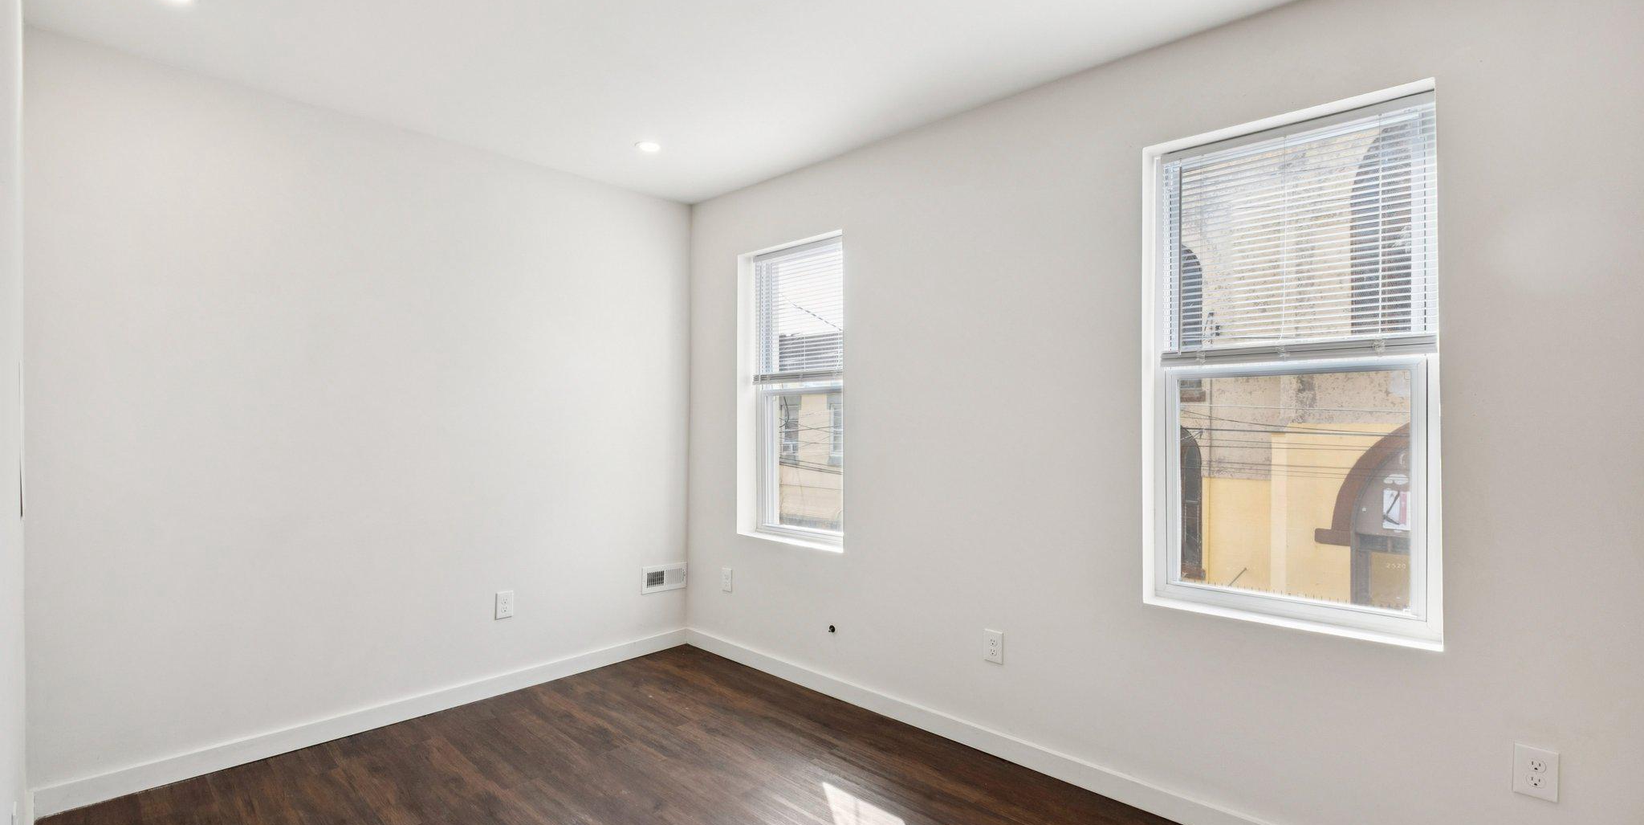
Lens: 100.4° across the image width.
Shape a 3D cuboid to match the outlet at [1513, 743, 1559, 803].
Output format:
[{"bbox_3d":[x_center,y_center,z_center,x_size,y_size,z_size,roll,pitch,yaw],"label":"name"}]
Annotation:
[{"bbox_3d":[1.712,0.863,1.643,0.072,0.115,0.009,0,0,42],"label":"outlet"}]

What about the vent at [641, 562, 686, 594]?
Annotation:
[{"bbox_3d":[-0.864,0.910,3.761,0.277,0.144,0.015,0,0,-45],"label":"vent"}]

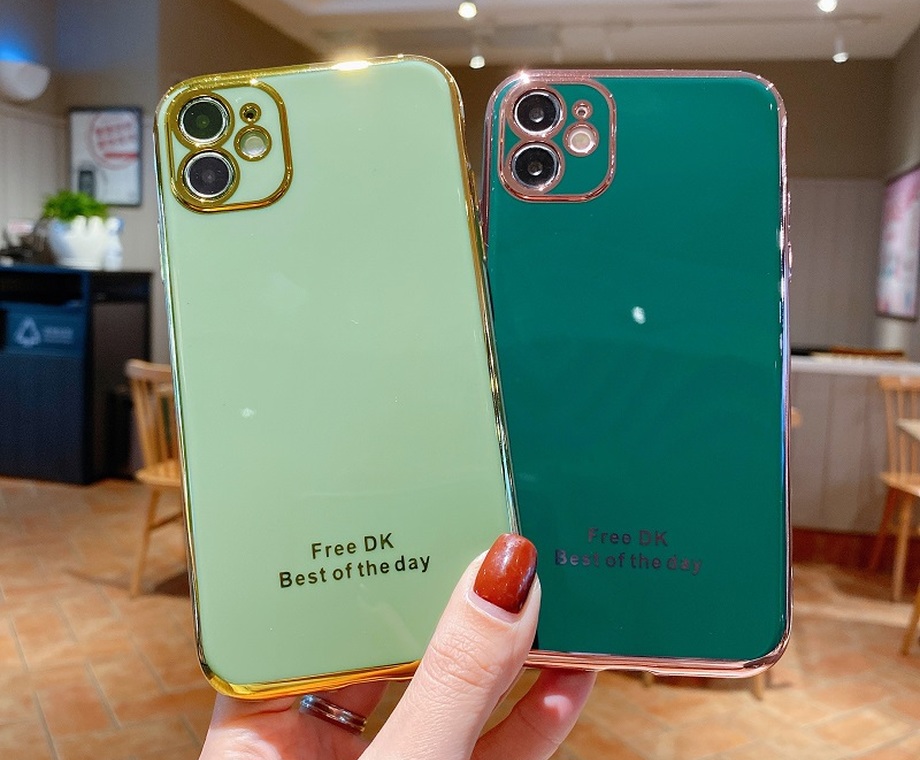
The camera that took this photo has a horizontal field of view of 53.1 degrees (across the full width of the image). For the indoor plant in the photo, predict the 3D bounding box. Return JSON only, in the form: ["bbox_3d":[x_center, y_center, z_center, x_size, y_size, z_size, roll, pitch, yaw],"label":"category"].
[{"bbox_3d":[-2.157,-0.858,5.250,0.400,0.430,0.350,4,6,15],"label":"indoor plant"}]

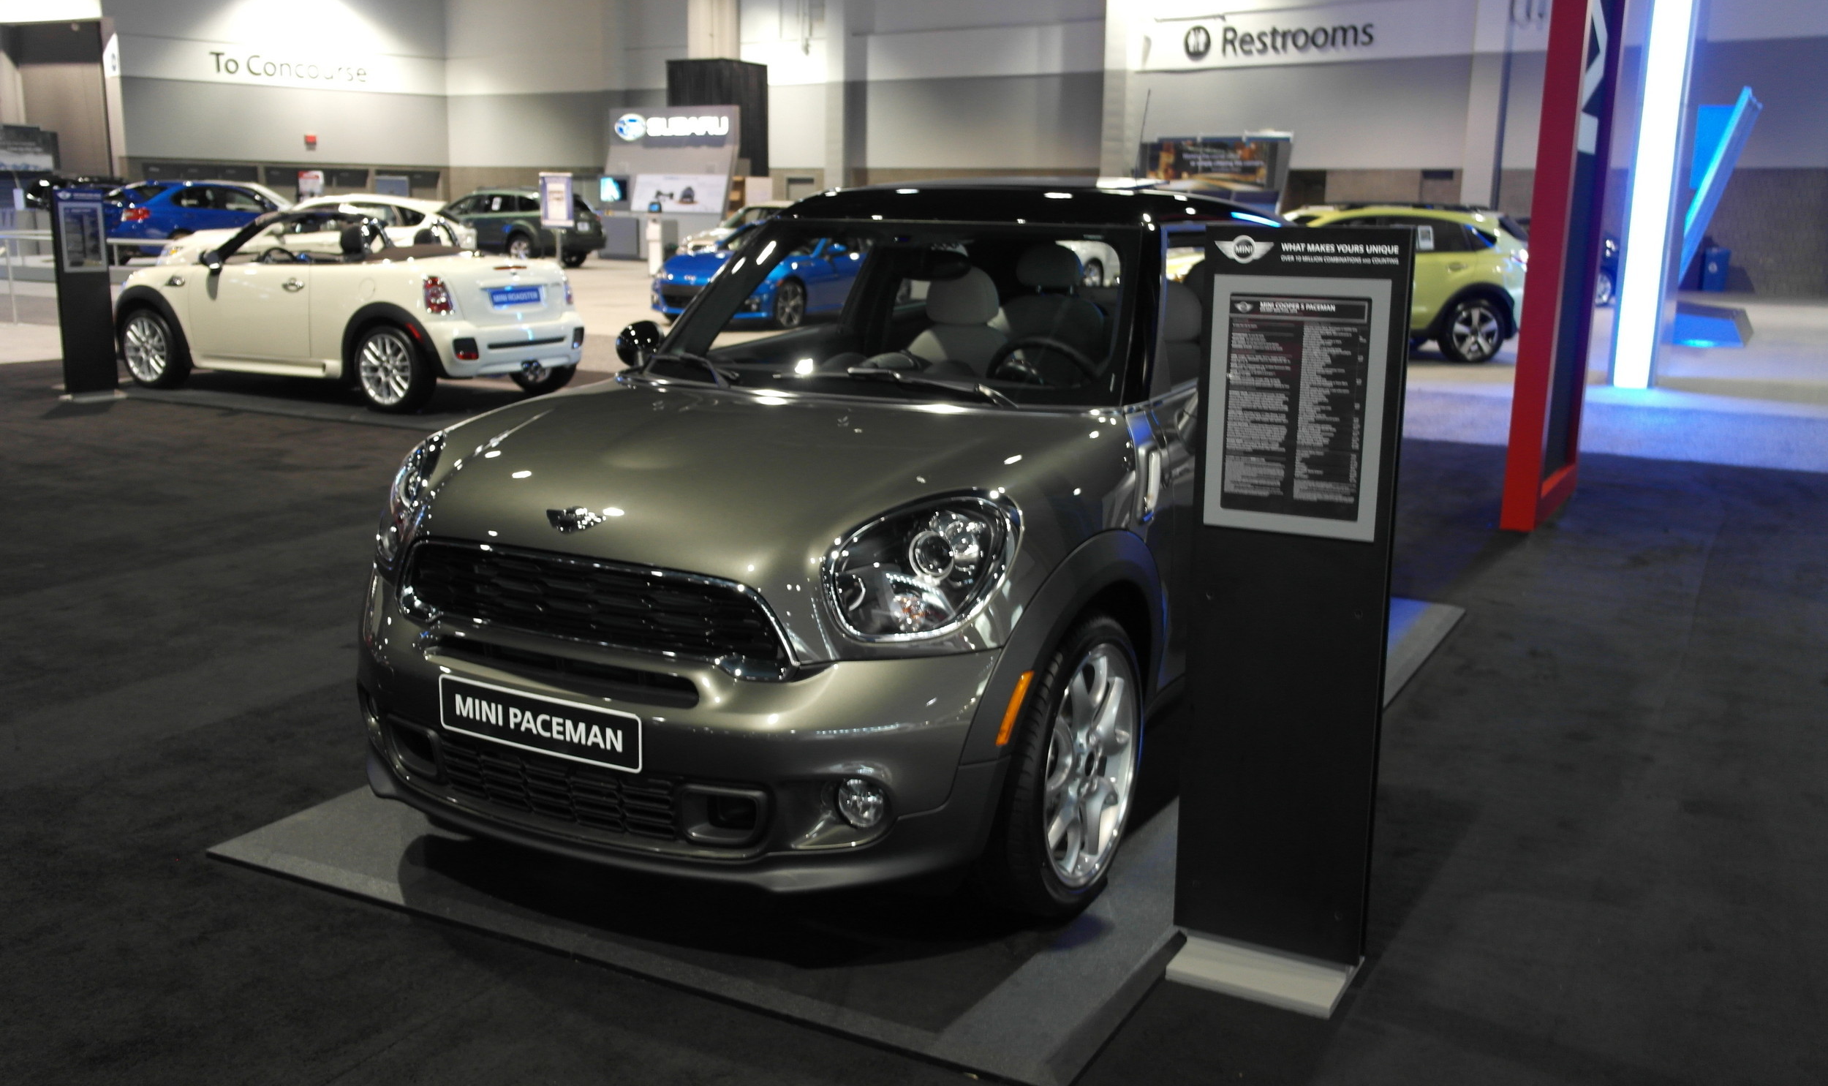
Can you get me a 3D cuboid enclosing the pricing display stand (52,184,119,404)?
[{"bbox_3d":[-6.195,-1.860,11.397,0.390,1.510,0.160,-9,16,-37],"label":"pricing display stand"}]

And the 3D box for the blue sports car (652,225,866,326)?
[{"bbox_3d":[-1.554,-3.494,19.765,1.780,1.290,4.235,8,14,29],"label":"blue sports car"}]

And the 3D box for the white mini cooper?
[{"bbox_3d":[-4.475,-1.877,11.878,3.730,1.385,1.690,7,14,25],"label":"white mini cooper"}]

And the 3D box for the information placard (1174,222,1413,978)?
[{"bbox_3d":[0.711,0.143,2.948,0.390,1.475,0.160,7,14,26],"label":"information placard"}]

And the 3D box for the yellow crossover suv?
[{"bbox_3d":[4.539,-2.919,16.751,4.450,1.615,1.790,1,12,0],"label":"yellow crossover suv"}]

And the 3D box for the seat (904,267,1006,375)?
[{"bbox_3d":[0.008,-0.434,4.896,0.520,0.920,0.780,8,14,28],"label":"seat"}]

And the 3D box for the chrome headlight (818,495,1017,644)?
[{"bbox_3d":[0.017,0.054,2.865,0.310,0.280,0.340,8,14,28],"label":"chrome headlight"}]

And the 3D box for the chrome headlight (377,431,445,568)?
[{"bbox_3d":[-1.128,-0.097,3.485,0.310,0.280,0.340,8,14,28],"label":"chrome headlight"}]

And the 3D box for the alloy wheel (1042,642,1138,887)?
[{"bbox_3d":[0.309,0.456,3.240,0.200,0.510,0.510,8,14,28],"label":"alloy wheel"}]

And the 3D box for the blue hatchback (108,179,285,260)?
[{"bbox_3d":[-11.679,-5.461,26.274,1.800,1.470,4.480,7,14,27],"label":"blue hatchback"}]

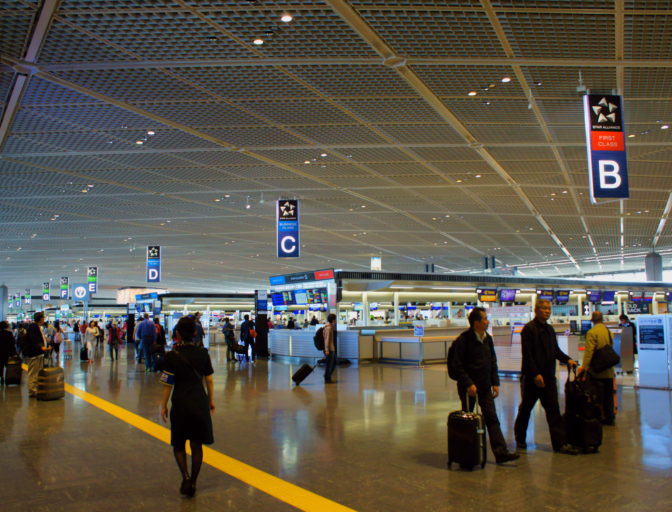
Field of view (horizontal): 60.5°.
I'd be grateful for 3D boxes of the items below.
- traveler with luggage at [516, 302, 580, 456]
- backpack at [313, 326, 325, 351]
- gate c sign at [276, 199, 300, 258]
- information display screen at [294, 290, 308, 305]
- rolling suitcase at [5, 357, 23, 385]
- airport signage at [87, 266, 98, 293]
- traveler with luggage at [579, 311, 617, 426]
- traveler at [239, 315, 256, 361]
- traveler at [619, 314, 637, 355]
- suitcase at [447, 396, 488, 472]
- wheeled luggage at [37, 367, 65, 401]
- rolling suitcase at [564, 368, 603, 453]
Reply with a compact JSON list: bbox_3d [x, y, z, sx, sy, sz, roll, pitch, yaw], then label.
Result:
[{"bbox_3d":[2.469,1.401,6.867,0.550,1.770,0.480,-5,-7,35],"label":"traveler with luggage"},{"bbox_3d":[-0.426,2.041,14.200,0.270,0.560,0.340,0,-6,-12],"label":"backpack"},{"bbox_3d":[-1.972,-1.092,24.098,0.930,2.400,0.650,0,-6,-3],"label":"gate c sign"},{"bbox_3d":[-1.553,1.894,26.155,0.120,0.620,1.080,5,-8,-36],"label":"information display screen"},{"bbox_3d":[-8.428,2.997,15.104,0.380,0.660,0.260,1,-6,-14],"label":"rolling suitcase"},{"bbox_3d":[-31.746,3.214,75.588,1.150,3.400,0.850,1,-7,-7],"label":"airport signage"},{"bbox_3d":[3.863,1.642,8.588,0.470,1.620,0.350,1,-6,-17],"label":"traveler with luggage"},{"bbox_3d":[-3.326,3.091,21.663,0.450,1.730,0.500,3,-7,-30],"label":"traveler"},{"bbox_3d":[8.097,2.406,16.000,0.420,1.600,0.480,4,-8,-41],"label":"traveler"},{"bbox_3d":[1.370,1.858,6.108,0.360,0.730,0.230,-4,-7,27],"label":"suitcase"},{"bbox_3d":[-5.740,2.555,11.583,0.420,0.640,0.280,0,-7,-3],"label":"wheeled luggage"},{"bbox_3d":[3.084,1.881,7.182,0.370,0.980,0.280,1,-7,-6],"label":"rolling suitcase"}]

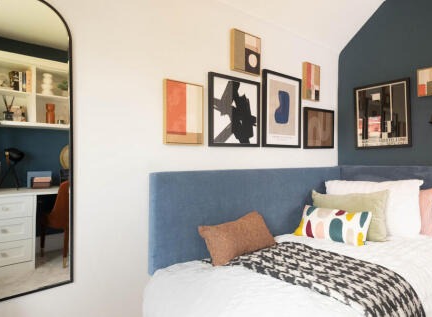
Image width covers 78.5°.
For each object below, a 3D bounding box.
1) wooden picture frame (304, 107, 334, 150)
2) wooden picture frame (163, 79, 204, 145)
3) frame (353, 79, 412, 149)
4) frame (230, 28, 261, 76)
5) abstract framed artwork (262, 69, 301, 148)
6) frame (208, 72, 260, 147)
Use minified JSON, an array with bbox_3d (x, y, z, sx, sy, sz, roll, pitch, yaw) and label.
[{"bbox_3d":[0.973,-0.278,2.485,0.457,0.366,0.026,0,0,-36],"label":"wooden picture frame"},{"bbox_3d":[-0.197,-0.273,1.625,0.255,0.376,0.043,0,0,-36],"label":"wooden picture frame"},{"bbox_3d":[1.476,-0.380,2.359,0.026,0.579,0.448,0,0,-36],"label":"frame"},{"bbox_3d":[0.218,-0.762,1.933,0.260,0.292,0.040,0,0,-36],"label":"frame"},{"bbox_3d":[0.549,-0.389,2.178,0.452,0.599,0.027,0,0,-36],"label":"abstract framed artwork"},{"bbox_3d":[0.141,-0.327,1.881,0.461,0.488,0.026,0,0,-36],"label":"frame"}]

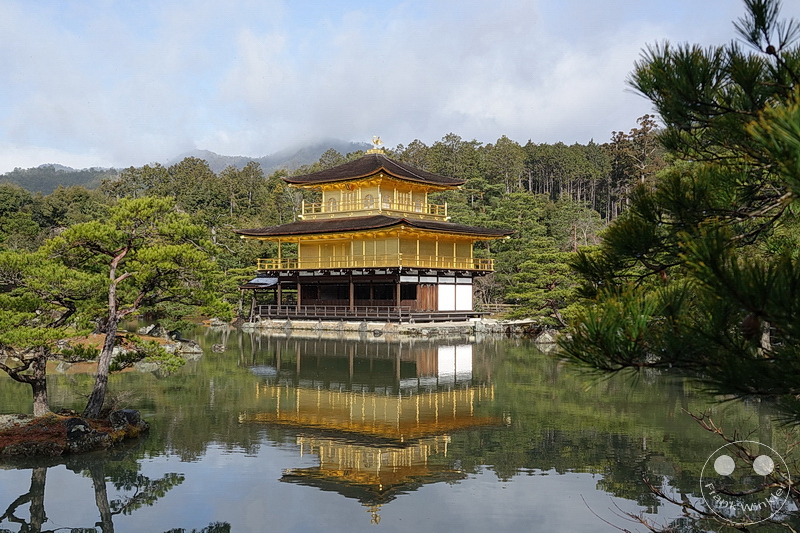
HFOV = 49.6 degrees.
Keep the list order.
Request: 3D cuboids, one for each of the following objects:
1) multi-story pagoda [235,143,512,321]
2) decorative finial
[{"bbox_3d":[-1.922,-2.604,64.757,16.500,13.100,13.100,-1,-2,40],"label":"multi-story pagoda"},{"bbox_3d":[-1.862,-9.037,64.915,0.950,1.270,0.980,-1,-2,40],"label":"decorative finial"}]

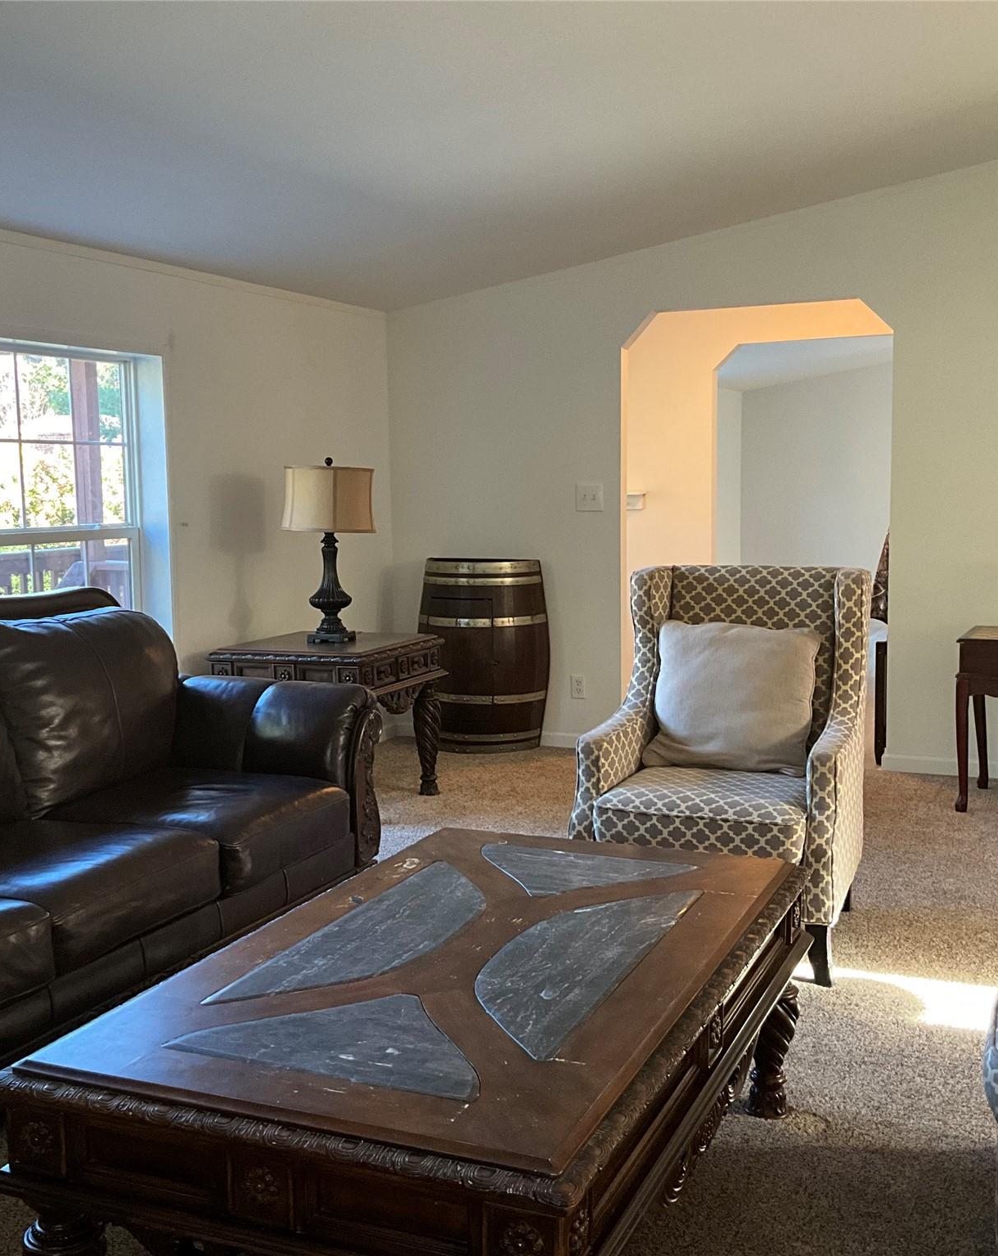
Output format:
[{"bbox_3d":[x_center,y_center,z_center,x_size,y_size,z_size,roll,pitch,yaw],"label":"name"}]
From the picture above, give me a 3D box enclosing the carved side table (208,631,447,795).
[{"bbox_3d":[-0.677,0.381,5.723,0.730,0.645,0.690,2,6,26],"label":"carved side table"}]

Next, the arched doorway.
[{"bbox_3d":[1.150,-0.412,6.344,1.240,2.040,0.120,2,6,26],"label":"arched doorway"}]

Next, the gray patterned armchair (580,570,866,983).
[{"bbox_3d":[0.647,0.350,3.937,0.720,1.010,0.780,1,6,23],"label":"gray patterned armchair"}]

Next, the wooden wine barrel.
[{"bbox_3d":[-0.135,0.135,6.774,0.680,0.910,0.350,2,6,26],"label":"wooden wine barrel"}]

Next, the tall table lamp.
[{"bbox_3d":[-0.686,-0.321,5.764,0.380,0.745,0.380,2,6,26],"label":"tall table lamp"}]

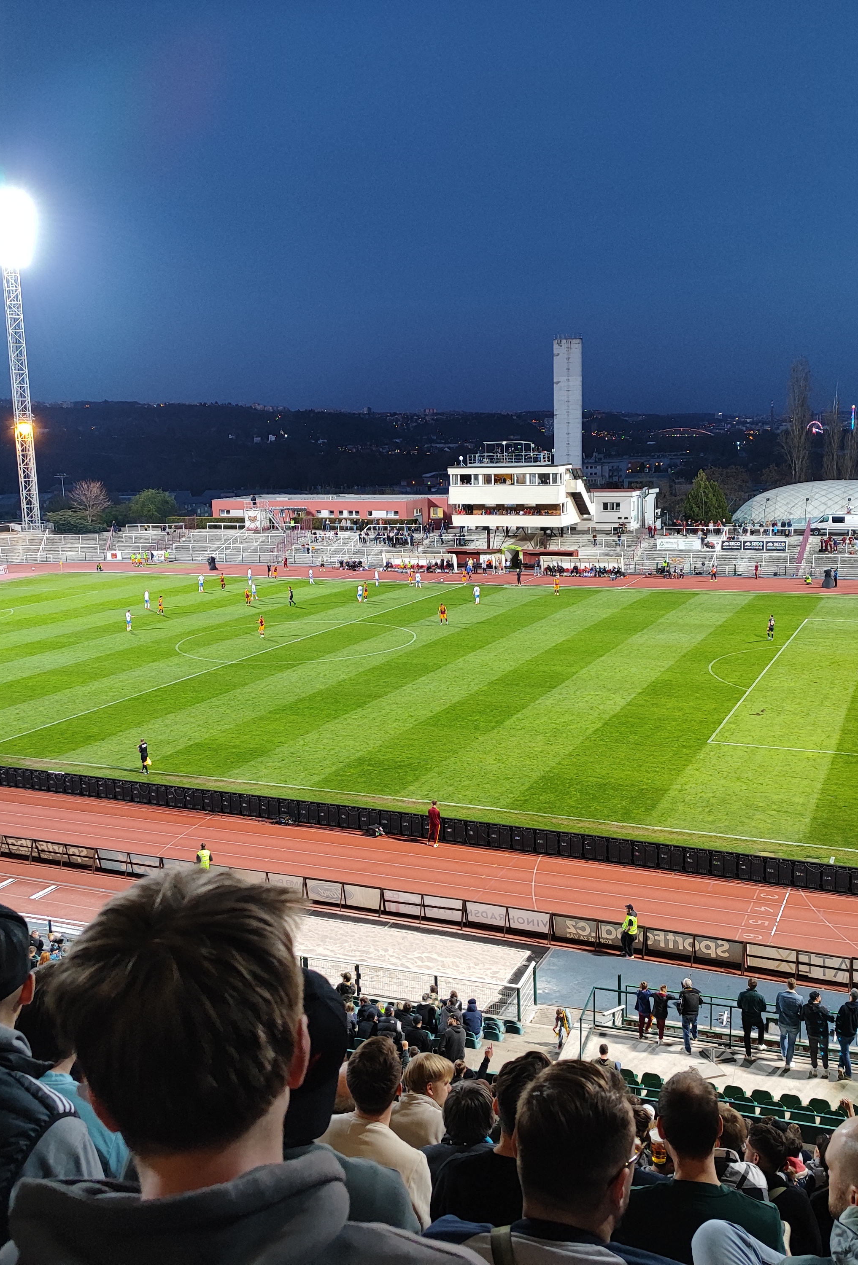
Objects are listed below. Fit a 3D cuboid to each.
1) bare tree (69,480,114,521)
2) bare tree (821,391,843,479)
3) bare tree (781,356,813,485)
[{"bbox_3d":[-52.310,-20.080,180.040,6.480,7.080,6.270,-4,10,-16],"label":"bare tree"},{"bbox_3d":[67.090,-29.430,196.210,3.950,22.260,3.950,2,10,19],"label":"bare tree"},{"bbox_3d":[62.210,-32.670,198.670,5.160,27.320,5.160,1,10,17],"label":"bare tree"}]

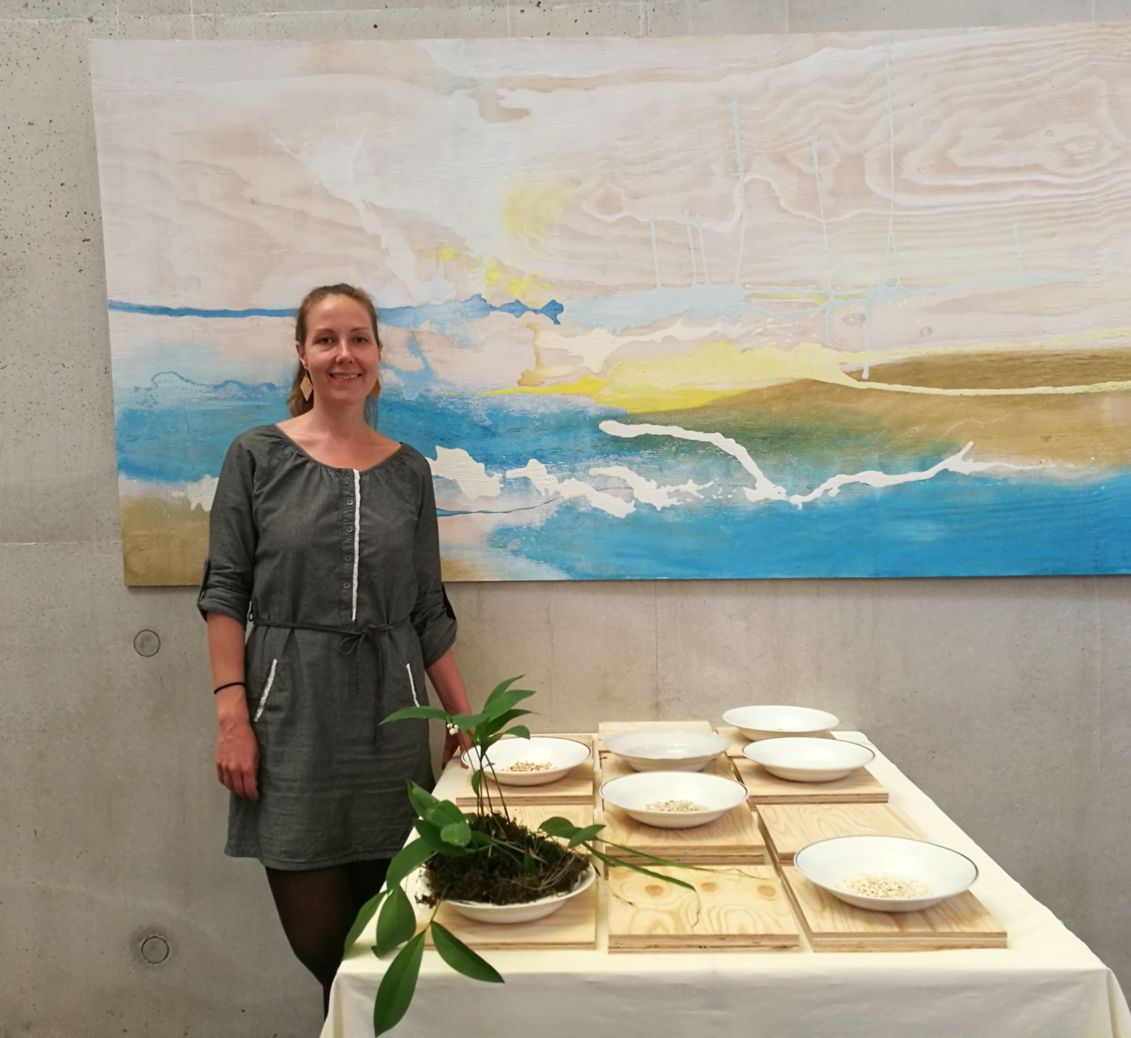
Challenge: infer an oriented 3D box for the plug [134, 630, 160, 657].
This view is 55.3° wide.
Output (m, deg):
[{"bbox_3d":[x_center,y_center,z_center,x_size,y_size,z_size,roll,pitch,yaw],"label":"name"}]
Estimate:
[{"bbox_3d":[-0.992,0.295,2.551,0.063,0.063,0.015,-1,2,2],"label":"plug"}]

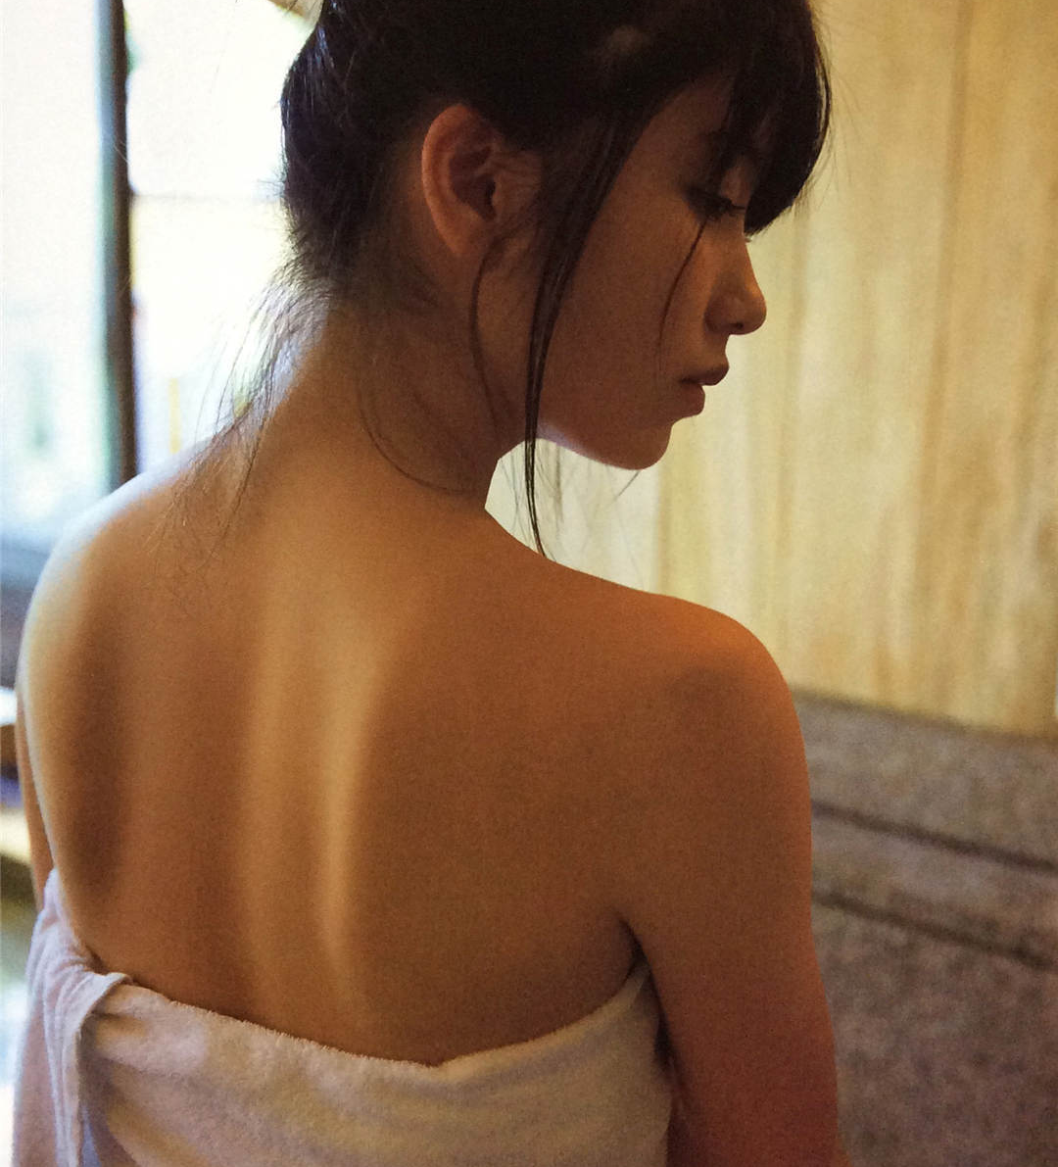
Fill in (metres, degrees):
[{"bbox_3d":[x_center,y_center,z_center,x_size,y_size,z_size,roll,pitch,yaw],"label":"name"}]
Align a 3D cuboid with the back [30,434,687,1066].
[{"bbox_3d":[-0.085,0.077,0.680,0.345,0.300,0.140,5,9,20],"label":"back"}]

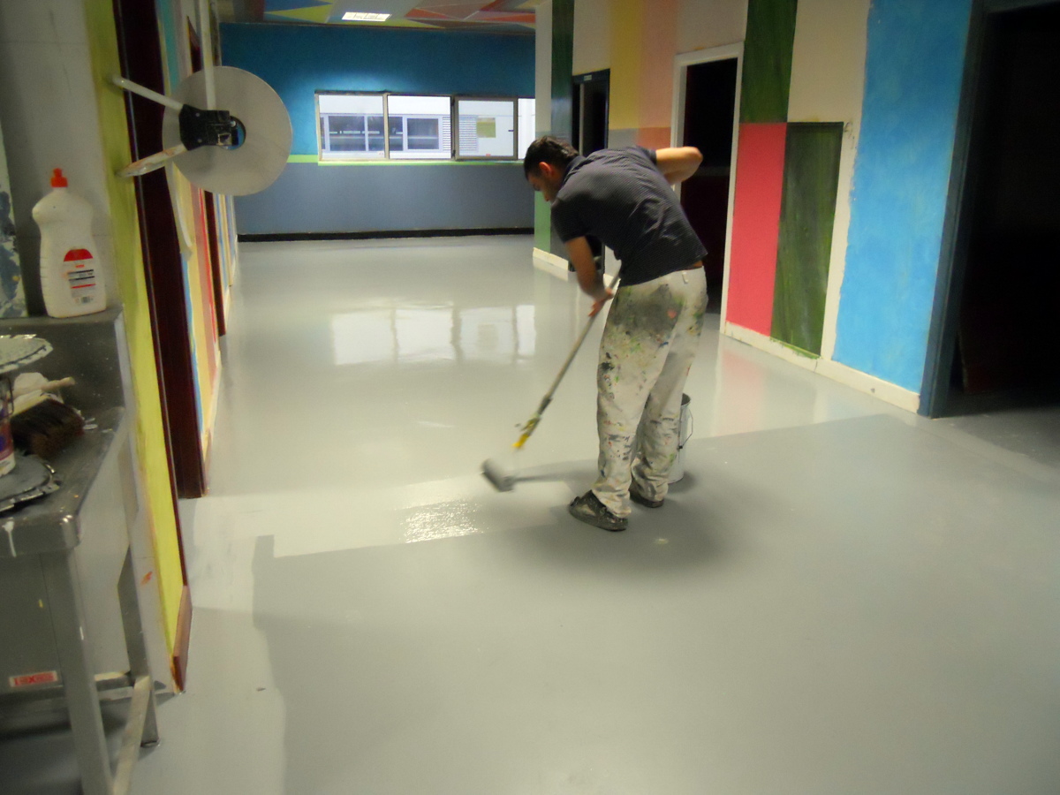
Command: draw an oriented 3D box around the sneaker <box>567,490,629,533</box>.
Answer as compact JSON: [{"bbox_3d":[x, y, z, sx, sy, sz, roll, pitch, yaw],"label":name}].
[{"bbox_3d":[0.277,0.441,3.480,0.107,0.115,0.285,-16,23,-42],"label":"sneaker"}]

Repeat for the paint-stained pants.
[{"bbox_3d":[0.473,-0.021,3.360,0.370,1.000,0.430,12,21,36],"label":"paint-stained pants"}]

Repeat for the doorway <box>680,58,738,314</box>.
[{"bbox_3d":[1.433,-1.650,7.037,0.120,2.080,0.930,-5,17,-17],"label":"doorway"}]

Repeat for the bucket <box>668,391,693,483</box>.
[{"bbox_3d":[0.585,0.180,3.910,0.280,0.370,0.280,0,17,0],"label":"bucket"}]

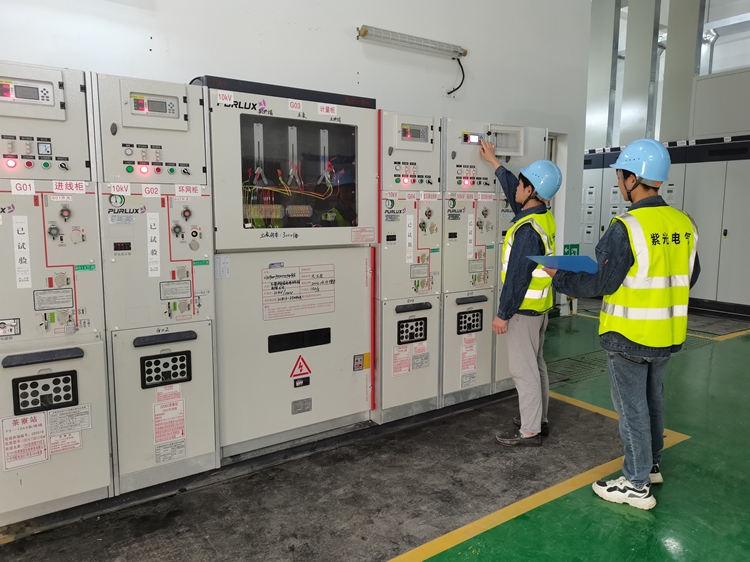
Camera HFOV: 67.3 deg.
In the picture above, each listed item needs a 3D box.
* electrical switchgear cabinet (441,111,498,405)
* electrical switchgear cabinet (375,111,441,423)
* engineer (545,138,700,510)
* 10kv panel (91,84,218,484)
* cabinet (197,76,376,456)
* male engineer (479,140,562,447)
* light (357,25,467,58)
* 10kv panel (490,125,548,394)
[{"bbox_3d":[0.423,-0.148,4.272,0.511,1.970,0.850,-5,9,-35],"label":"electrical switchgear cabinet"},{"bbox_3d":[0.005,-0.111,3.982,0.511,1.970,0.850,-5,9,-35],"label":"electrical switchgear cabinet"},{"bbox_3d":[1.248,0.187,2.871,0.540,1.745,0.580,-6,9,-42],"label":"engineer"},{"bbox_3d":[-1.278,0.002,3.093,0.511,1.970,0.850,-5,9,-35],"label":"10kv panel"},{"bbox_3d":[-0.651,-0.084,3.554,1.054,2.025,0.900,-5,9,-35],"label":"cabinet"},{"bbox_3d":[0.850,0.024,3.610,0.710,1.890,0.490,6,9,39],"label":"male engineer"},{"bbox_3d":[0.416,-2.337,5.569,1.323,0.130,0.140,-5,9,-35],"label":"light"},{"bbox_3d":[0.808,-0.185,4.492,0.505,1.920,0.900,-5,8,-35],"label":"10kv panel"}]

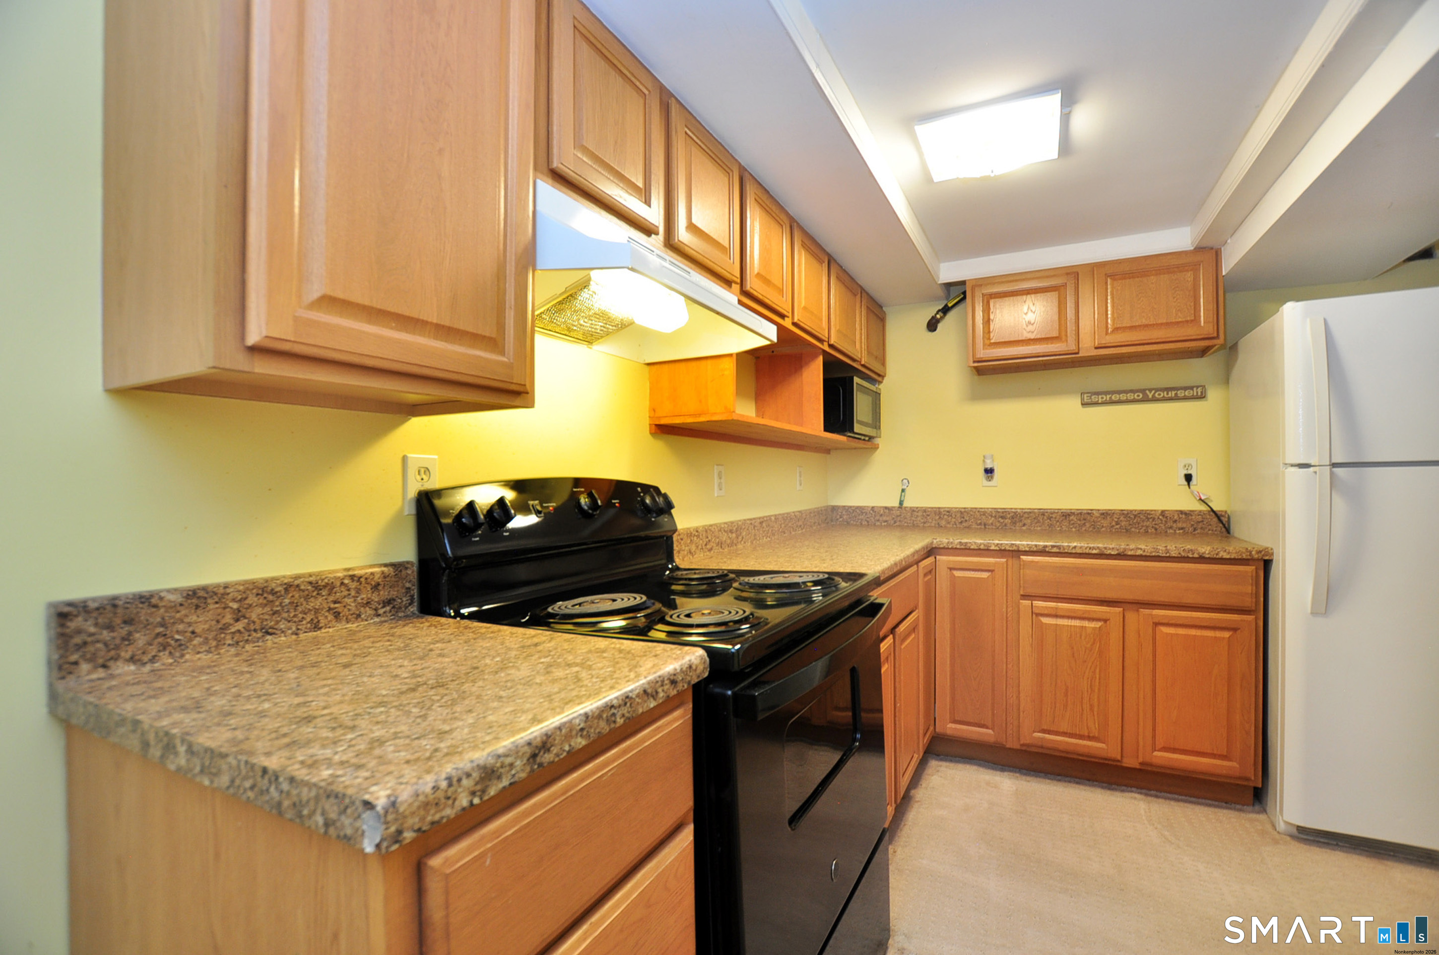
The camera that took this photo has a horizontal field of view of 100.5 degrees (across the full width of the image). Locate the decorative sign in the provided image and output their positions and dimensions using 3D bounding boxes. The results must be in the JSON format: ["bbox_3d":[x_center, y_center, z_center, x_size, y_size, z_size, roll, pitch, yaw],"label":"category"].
[{"bbox_3d":[1.902,-0.368,2.696,0.460,0.063,0.018,-1,-1,29],"label":"decorative sign"}]

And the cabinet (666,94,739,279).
[{"bbox_3d":[-0.176,-0.724,1.651,0.330,0.345,0.377,-1,-1,29],"label":"cabinet"}]

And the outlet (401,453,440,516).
[{"bbox_3d":[-0.595,0.016,1.198,0.010,0.119,0.075,-1,-1,29],"label":"outlet"}]

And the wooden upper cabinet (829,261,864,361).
[{"bbox_3d":[0.422,-0.718,2.734,0.330,0.345,0.483,-1,-1,29],"label":"wooden upper cabinet"}]

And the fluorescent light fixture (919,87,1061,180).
[{"bbox_3d":[0.776,-0.980,1.733,0.346,0.065,0.345,-1,-1,23],"label":"fluorescent light fixture"}]

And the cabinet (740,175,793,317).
[{"bbox_3d":[0.012,-0.722,1.991,0.330,0.345,0.394,-1,-1,29],"label":"cabinet"}]

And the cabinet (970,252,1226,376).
[{"bbox_3d":[1.619,-0.702,2.670,0.914,0.379,0.342,-1,-1,29],"label":"cabinet"}]

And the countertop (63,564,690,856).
[{"bbox_3d":[-0.434,0.222,0.809,0.660,0.137,0.479,-1,-1,29],"label":"countertop"}]

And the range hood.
[{"bbox_3d":[-0.221,-0.448,1.425,0.460,0.162,0.763,-1,-1,29],"label":"range hood"}]

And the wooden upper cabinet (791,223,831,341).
[{"bbox_3d":[0.207,-0.720,2.346,0.330,0.345,0.410,-1,-1,29],"label":"wooden upper cabinet"}]

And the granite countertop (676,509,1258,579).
[{"bbox_3d":[0.969,0.222,2.215,1.758,0.137,1.757,-1,-1,29],"label":"granite countertop"}]

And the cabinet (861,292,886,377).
[{"bbox_3d":[0.646,-0.715,3.141,0.330,0.345,0.457,-1,-1,29],"label":"cabinet"}]

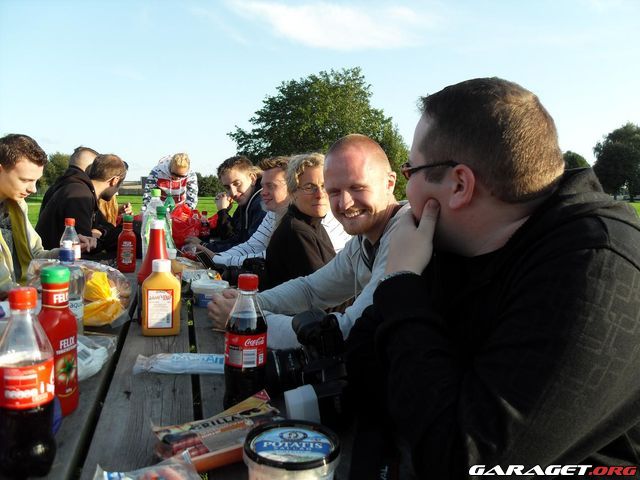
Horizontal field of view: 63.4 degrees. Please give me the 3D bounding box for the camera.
[{"bbox_3d":[-0.032,0.189,0.885,0.150,0.145,0.140,2,5,3],"label":"camera"}]

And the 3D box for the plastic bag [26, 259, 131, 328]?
[{"bbox_3d":[-0.679,0.136,1.450,0.270,0.130,0.250,0,5,-11],"label":"plastic bag"}]

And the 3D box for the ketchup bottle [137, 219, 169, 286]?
[{"bbox_3d":[-0.422,0.083,1.350,0.098,0.264,0.090,0,5,-11],"label":"ketchup bottle"}]

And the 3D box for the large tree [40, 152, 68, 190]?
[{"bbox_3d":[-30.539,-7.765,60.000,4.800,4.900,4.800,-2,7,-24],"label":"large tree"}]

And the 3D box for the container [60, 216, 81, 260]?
[{"bbox_3d":[-0.888,0.043,1.850,0.066,0.235,0.066,-2,7,-26],"label":"container"}]

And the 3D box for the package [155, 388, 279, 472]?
[{"bbox_3d":[-0.142,0.282,0.752,0.188,0.034,0.108,-3,7,-31],"label":"package"}]

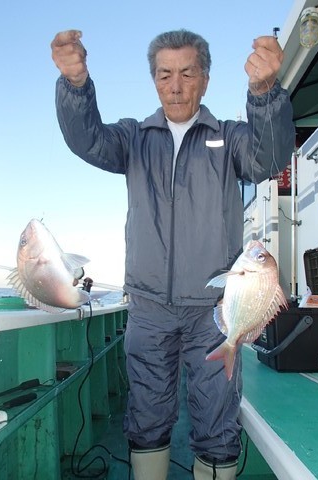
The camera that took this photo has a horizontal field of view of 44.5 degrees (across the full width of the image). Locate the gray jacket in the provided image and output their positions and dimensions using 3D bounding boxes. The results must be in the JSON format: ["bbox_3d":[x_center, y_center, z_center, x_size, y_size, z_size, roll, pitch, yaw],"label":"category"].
[{"bbox_3d":[0.048,-0.113,1.216,0.680,0.650,0.420,0,-8,10],"label":"gray jacket"}]

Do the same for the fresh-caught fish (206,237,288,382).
[{"bbox_3d":[0.214,0.179,0.980,0.210,0.355,0.080,13,-4,10],"label":"fresh-caught fish"}]

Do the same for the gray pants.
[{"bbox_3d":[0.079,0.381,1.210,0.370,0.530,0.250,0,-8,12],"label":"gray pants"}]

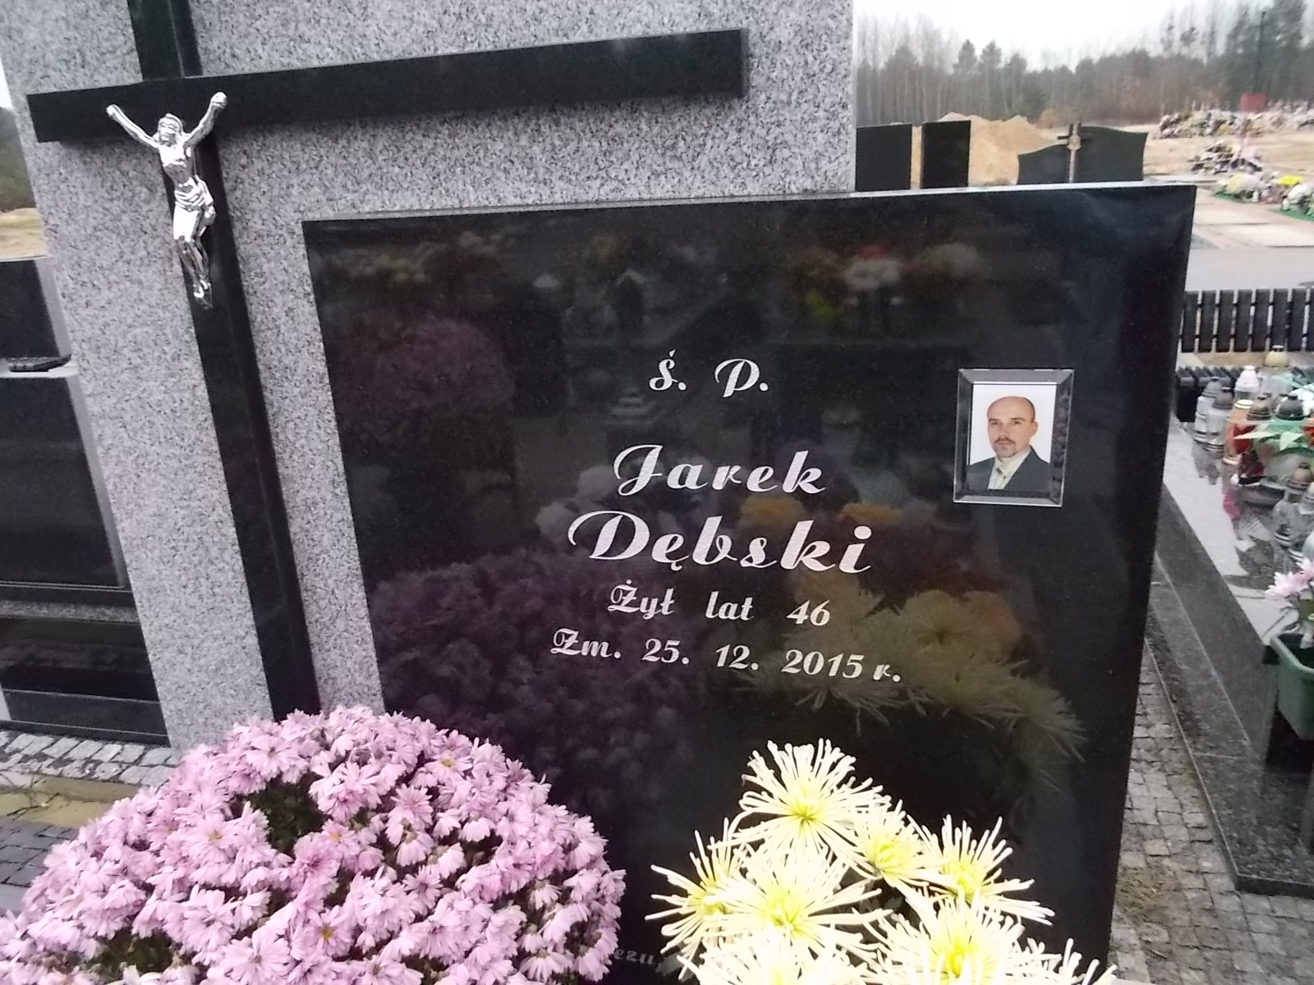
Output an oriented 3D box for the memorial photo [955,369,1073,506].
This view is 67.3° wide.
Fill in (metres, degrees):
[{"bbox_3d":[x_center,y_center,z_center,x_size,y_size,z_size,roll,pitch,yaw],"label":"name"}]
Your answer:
[{"bbox_3d":[0.451,-0.068,1.255,0.134,0.177,0.015,2,19,15],"label":"memorial photo"}]

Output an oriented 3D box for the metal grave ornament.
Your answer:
[{"bbox_3d":[-0.784,-0.469,1.616,0.234,0.334,0.060,2,19,15],"label":"metal grave ornament"}]

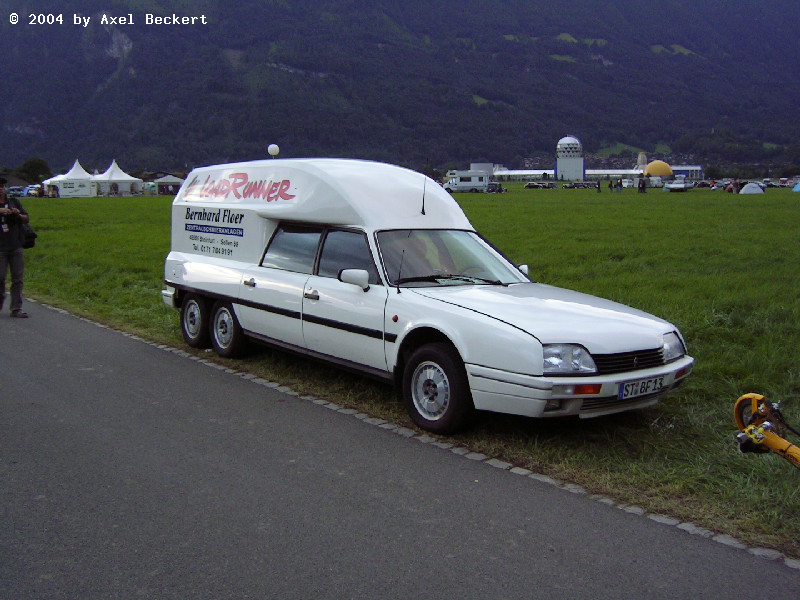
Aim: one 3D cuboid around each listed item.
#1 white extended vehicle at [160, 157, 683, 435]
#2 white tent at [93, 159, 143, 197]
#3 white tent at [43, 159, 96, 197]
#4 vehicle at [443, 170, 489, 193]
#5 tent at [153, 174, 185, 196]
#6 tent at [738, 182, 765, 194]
[{"bbox_3d":[-0.168,-0.279,7.518,1.850,2.030,5.570,-4,9,-40],"label":"white extended vehicle"},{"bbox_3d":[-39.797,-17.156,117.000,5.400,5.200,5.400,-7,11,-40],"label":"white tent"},{"bbox_3d":[-45.079,-16.620,114.000,5.700,5.200,5.500,-7,11,-40],"label":"white tent"},{"bbox_3d":[8.912,-15.938,112.000,6.100,3.000,2.300,0,8,0],"label":"vehicle"},{"bbox_3d":[-35.385,-17.569,128.000,4.400,3.100,4.200,-3,9,-21],"label":"tent"},{"bbox_3d":[43.129,-13.633,102.000,2.800,1.300,2.400,3,9,23],"label":"tent"}]

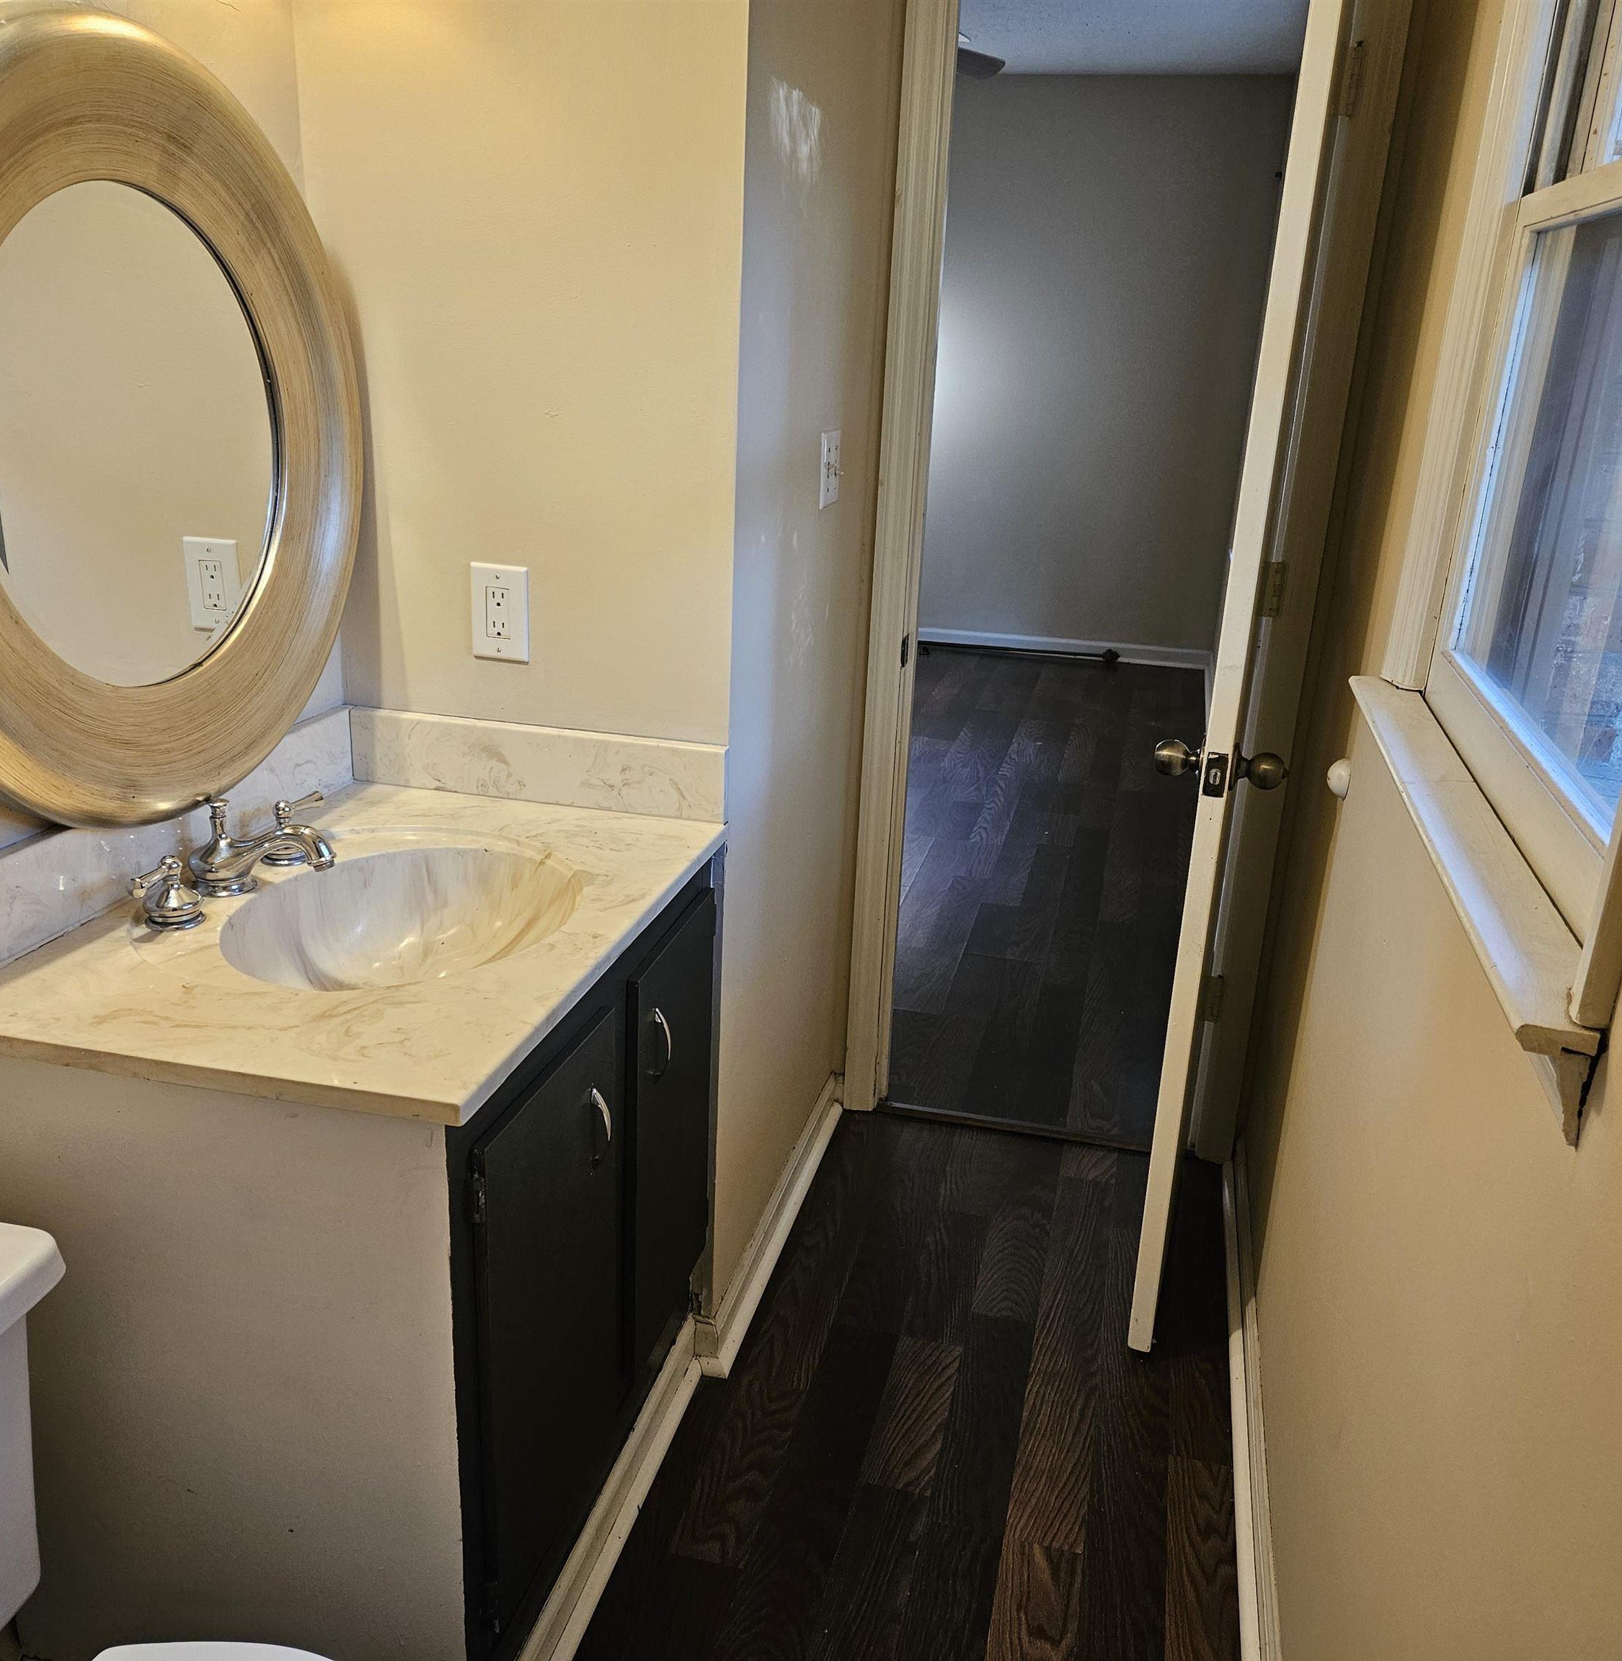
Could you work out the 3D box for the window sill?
[{"bbox_3d":[0.547,0.005,1.282,0.064,0.073,0.939,7,19,12],"label":"window sill"}]

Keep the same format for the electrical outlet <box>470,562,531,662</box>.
[{"bbox_3d":[-0.407,-0.283,1.924,0.079,0.127,0.009,7,19,12],"label":"electrical outlet"}]

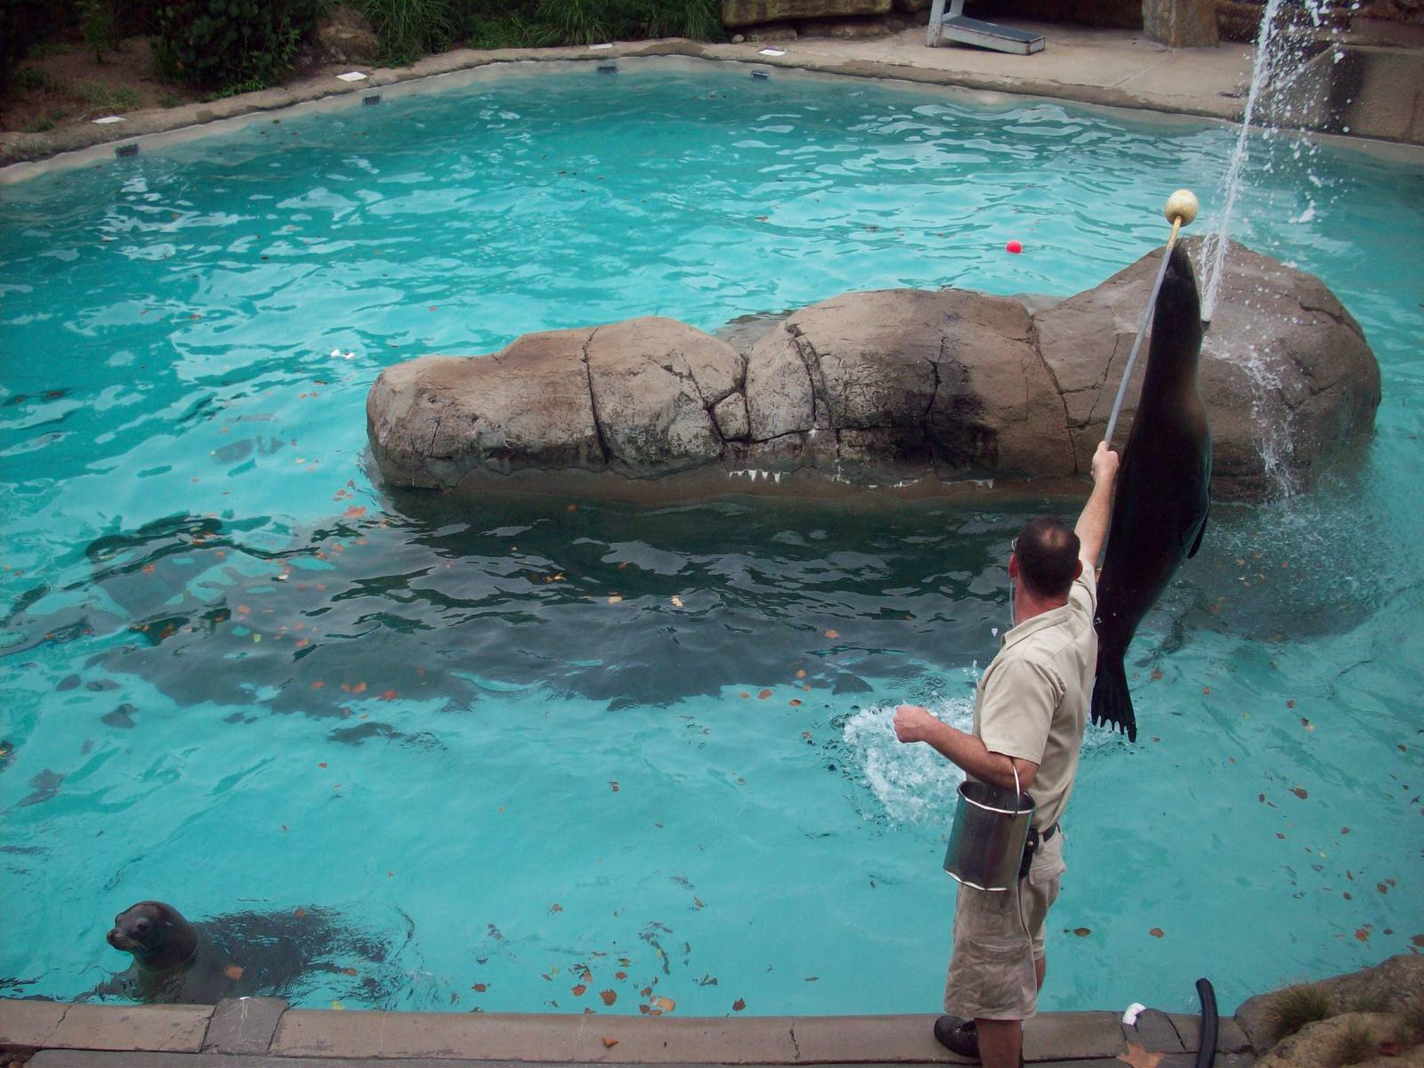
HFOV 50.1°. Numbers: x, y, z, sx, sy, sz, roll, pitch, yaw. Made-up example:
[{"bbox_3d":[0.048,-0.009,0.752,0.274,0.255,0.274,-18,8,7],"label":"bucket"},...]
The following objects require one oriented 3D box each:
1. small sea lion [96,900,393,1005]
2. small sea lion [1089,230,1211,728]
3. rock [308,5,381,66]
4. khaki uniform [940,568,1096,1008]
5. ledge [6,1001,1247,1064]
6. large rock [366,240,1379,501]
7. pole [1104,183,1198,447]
[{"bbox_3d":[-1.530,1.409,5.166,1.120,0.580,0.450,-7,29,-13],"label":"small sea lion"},{"bbox_3d":[1.490,-0.099,5.214,0.370,1.830,0.400,-15,32,-27],"label":"small sea lion"},{"bbox_3d":[-4.300,-5.816,17.520,0.900,0.750,0.750,-5,28,-10],"label":"rock"},{"bbox_3d":[0.790,0.680,3.940,0.360,1.130,0.520,18,33,30],"label":"khaki uniform"},{"bbox_3d":[-0.320,1.563,4.580,3.800,0.160,0.220,0,28,-1],"label":"ledge"},{"bbox_3d":[0.980,-1.077,8.714,5.600,1.200,1.750,0,28,0],"label":"large rock"},{"bbox_3d":[1.303,-0.651,4.554,0.110,0.110,1.020,32,62,-16],"label":"pole"}]

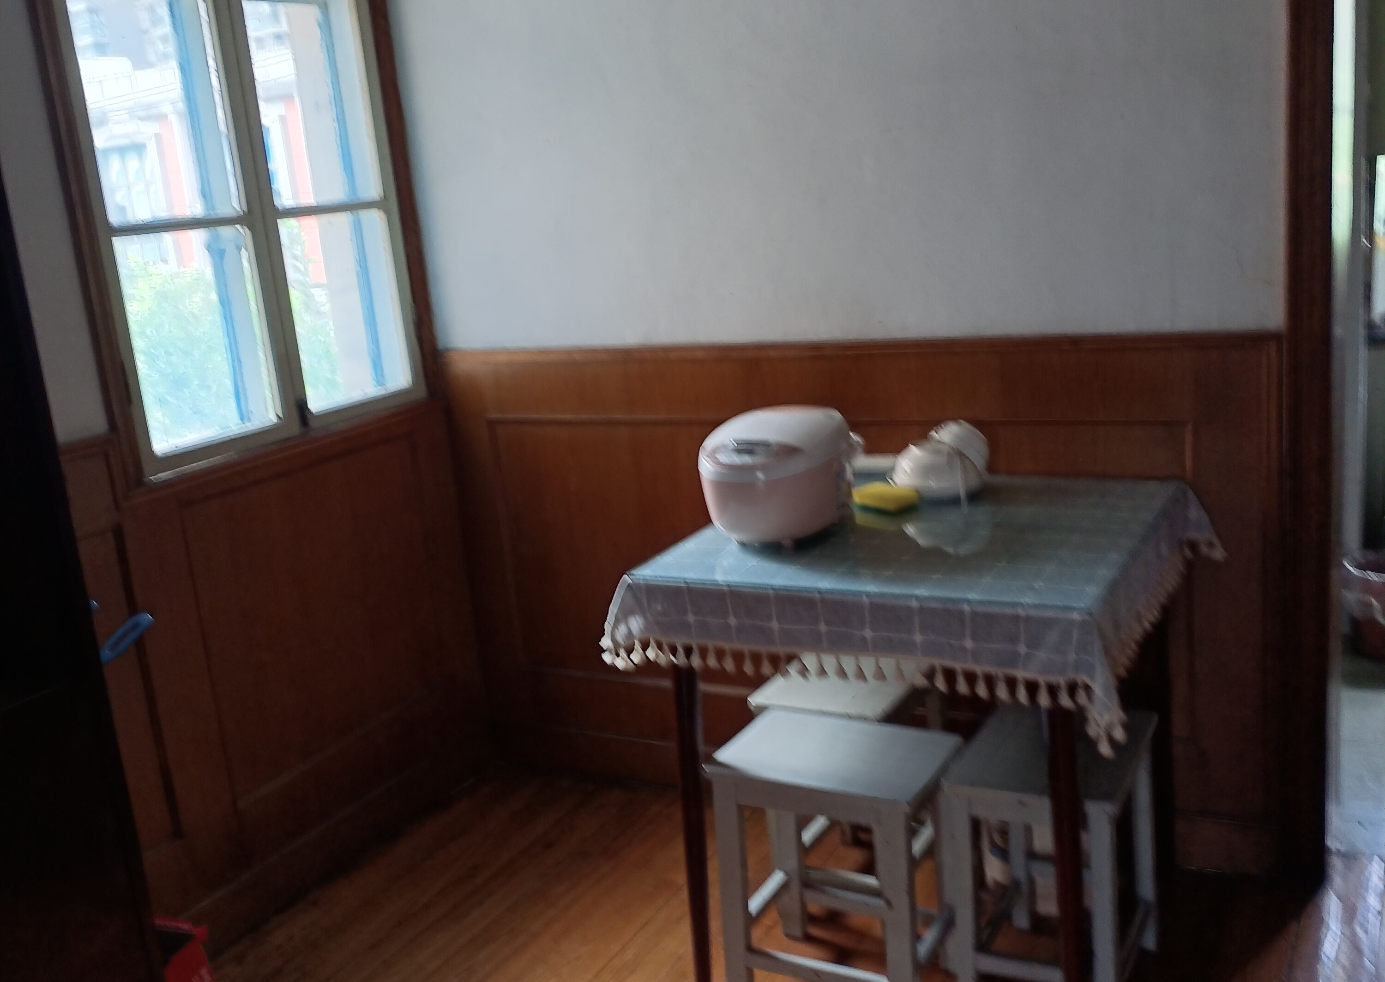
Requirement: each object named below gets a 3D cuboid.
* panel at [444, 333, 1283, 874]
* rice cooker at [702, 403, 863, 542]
[{"bbox_3d":[0.273,0.209,3.118,1.867,1.069,0.040,2,15,29],"label":"panel"},{"bbox_3d":[0.160,-0.030,2.575,0.240,0.207,0.270,7,18,42],"label":"rice cooker"}]

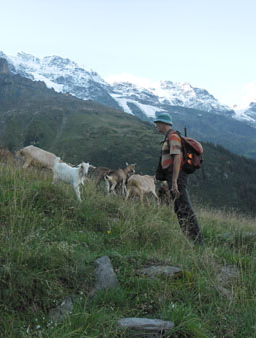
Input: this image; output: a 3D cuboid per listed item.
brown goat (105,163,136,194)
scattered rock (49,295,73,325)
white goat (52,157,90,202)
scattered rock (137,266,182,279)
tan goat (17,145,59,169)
[{"bbox_3d":[-0.167,0.233,7.800,0.850,0.780,0.300,-2,3,-41],"label":"brown goat"},{"bbox_3d":[-0.445,0.947,2.350,0.160,0.160,0.140,0,2,0],"label":"scattered rock"},{"bbox_3d":[-0.982,0.179,6.000,0.820,0.800,0.300,2,3,44],"label":"white goat"},{"bbox_3d":[0.287,0.943,3.200,0.400,0.080,0.220,0,2,0],"label":"scattered rock"},{"bbox_3d":[-1.948,-0.160,8.000,1.200,0.830,0.360,-1,2,-15],"label":"tan goat"}]

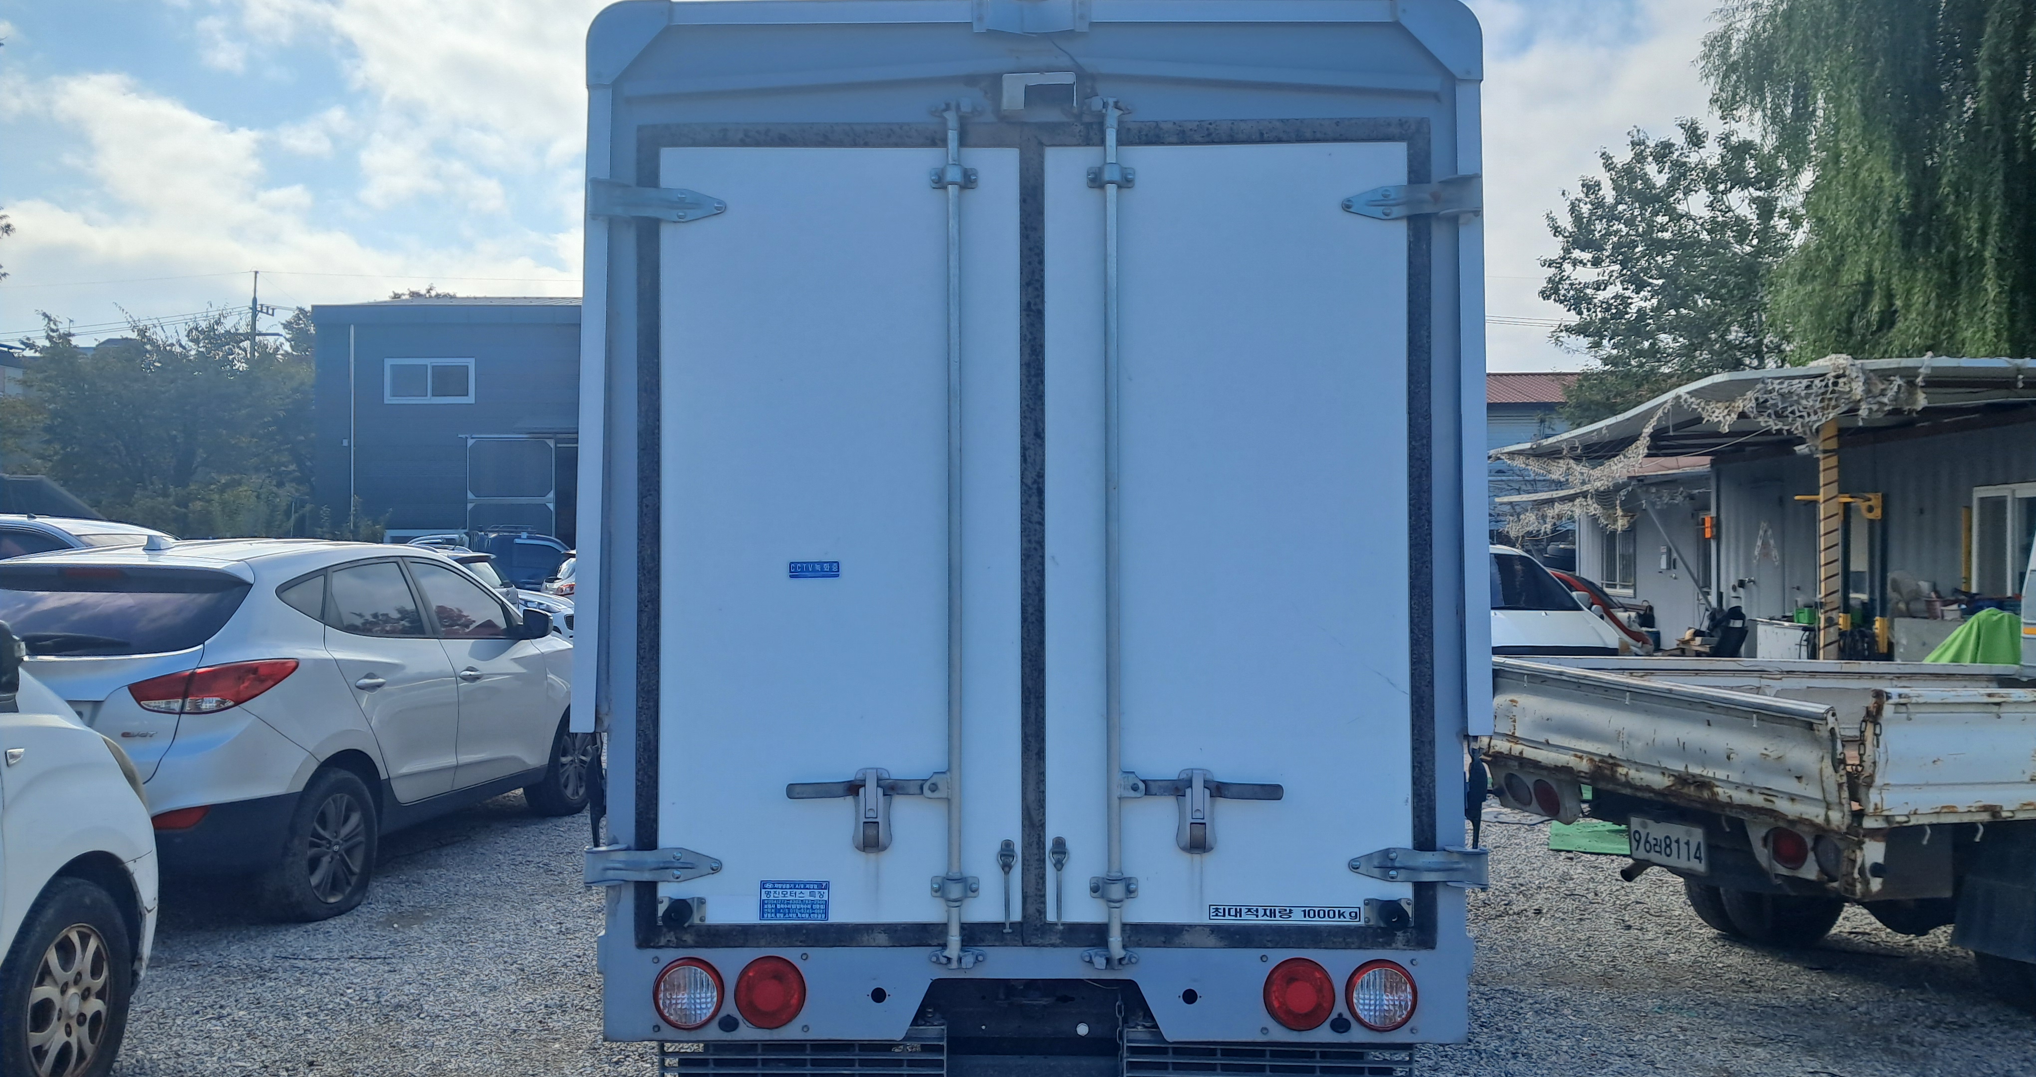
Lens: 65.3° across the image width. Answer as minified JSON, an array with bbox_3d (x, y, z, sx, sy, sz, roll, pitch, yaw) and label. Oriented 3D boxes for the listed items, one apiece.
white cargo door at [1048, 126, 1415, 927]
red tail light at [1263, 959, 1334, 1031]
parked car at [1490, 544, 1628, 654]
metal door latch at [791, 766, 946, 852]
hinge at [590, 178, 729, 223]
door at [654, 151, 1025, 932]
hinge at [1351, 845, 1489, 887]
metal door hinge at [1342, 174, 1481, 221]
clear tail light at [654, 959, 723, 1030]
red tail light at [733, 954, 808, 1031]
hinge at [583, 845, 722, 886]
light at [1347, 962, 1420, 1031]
[{"bbox_3d":[0.415,-0.007,3.152,0.717,1.539,0.060,0,-1,1],"label":"white cargo door"},{"bbox_3d":[0.542,0.880,3.065,0.140,0.140,0.045,0,-1,0],"label":"red tail light"},{"bbox_3d":[5.100,0.950,17.200,1.820,1.700,4.550,0,-1,-3],"label":"parked car"},{"bbox_3d":[-0.293,0.528,3.107,0.308,0.163,0.050,0,-1,1],"label":"metal door latch"},{"bbox_3d":[-0.704,-0.659,3.090,0.270,0.088,0.050,0,-1,0],"label":"hinge"},{"bbox_3d":[-0.351,-0.003,3.168,0.715,1.539,0.060,0,-1,1],"label":"door"},{"bbox_3d":[0.774,0.633,3.060,0.268,0.080,0.050,0,-1,0],"label":"hinge"},{"bbox_3d":[0.766,-0.664,3.090,0.270,0.088,0.050,0,-1,0],"label":"metal door hinge"},{"bbox_3d":[-0.637,0.880,3.065,0.138,0.138,0.045,0,-1,0],"label":"clear tail light"},{"bbox_3d":[-0.482,0.888,3.126,0.139,0.141,0.045,0,-1,1],"label":"red tail light"},{"bbox_3d":[-0.705,0.630,3.060,0.268,0.080,0.050,0,-1,0],"label":"hinge"},{"bbox_3d":[0.706,0.888,3.101,0.136,0.137,0.045,0,-1,1],"label":"light"}]

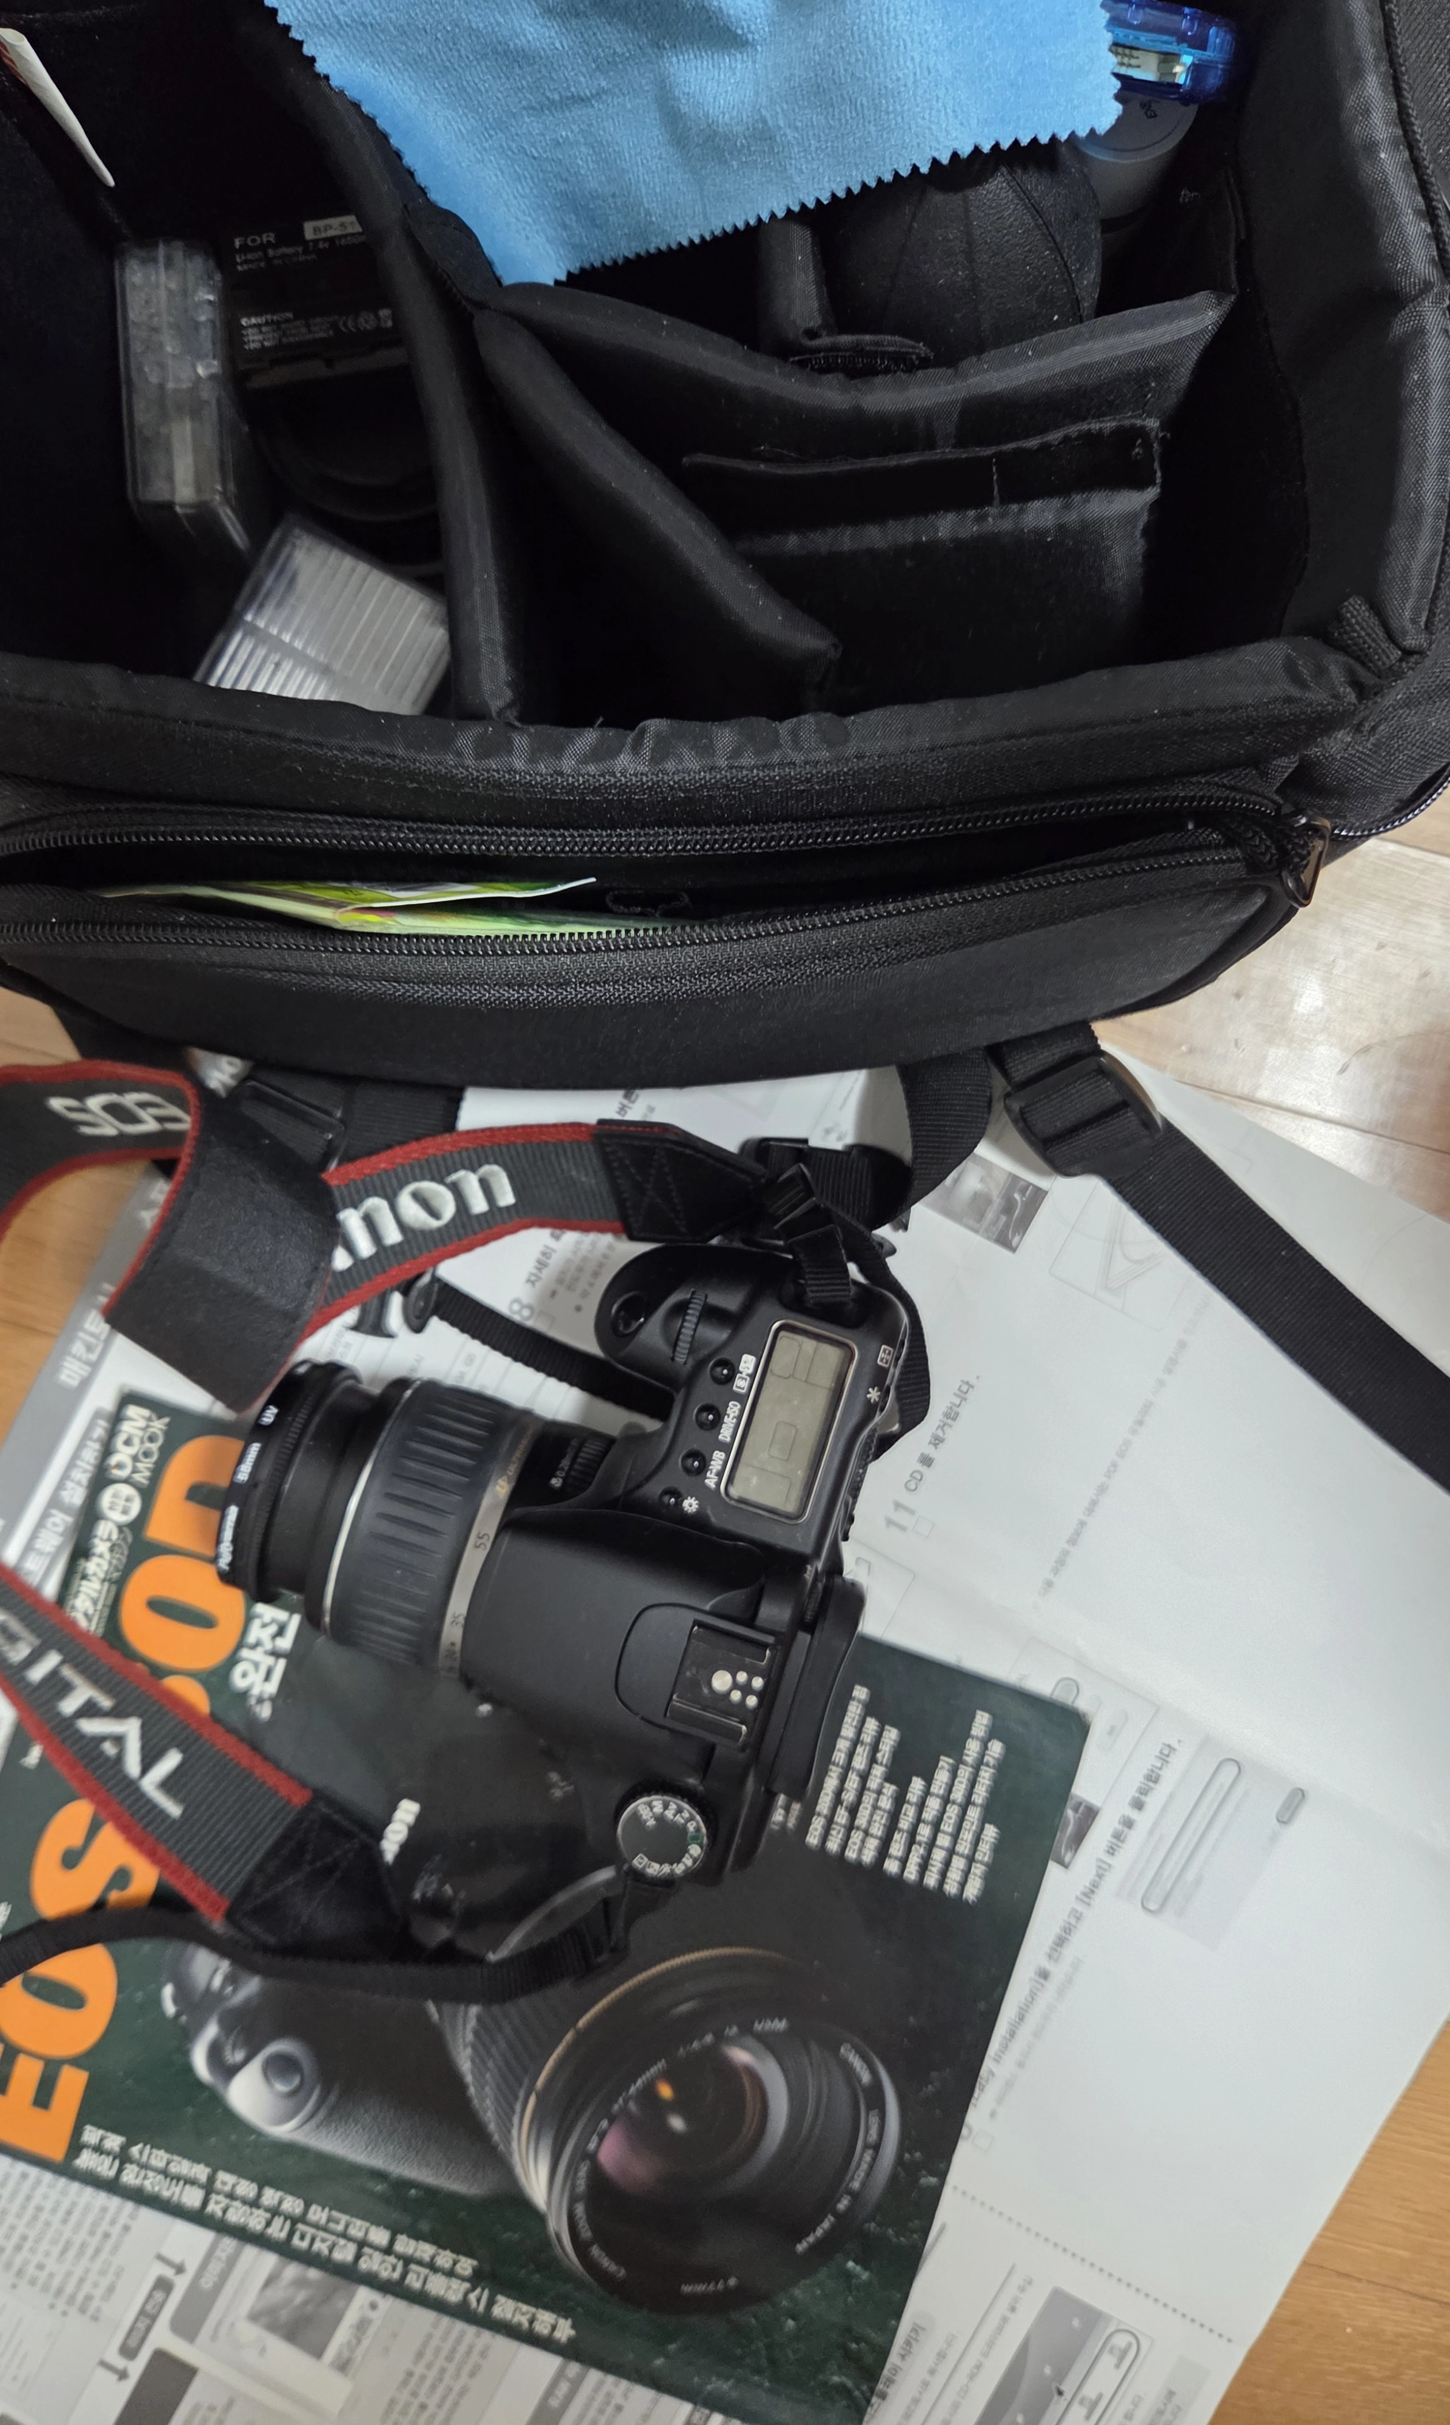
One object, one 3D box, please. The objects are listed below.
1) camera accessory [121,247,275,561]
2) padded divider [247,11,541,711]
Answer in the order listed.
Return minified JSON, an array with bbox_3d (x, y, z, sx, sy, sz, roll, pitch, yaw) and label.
[{"bbox_3d":[-0.120,-0.184,0.373,0.021,0.040,0.057,-2,91,3],"label":"camera accessory"},{"bbox_3d":[-0.048,-0.146,0.344,0.018,0.145,0.130,-19,91,3],"label":"padded divider"}]

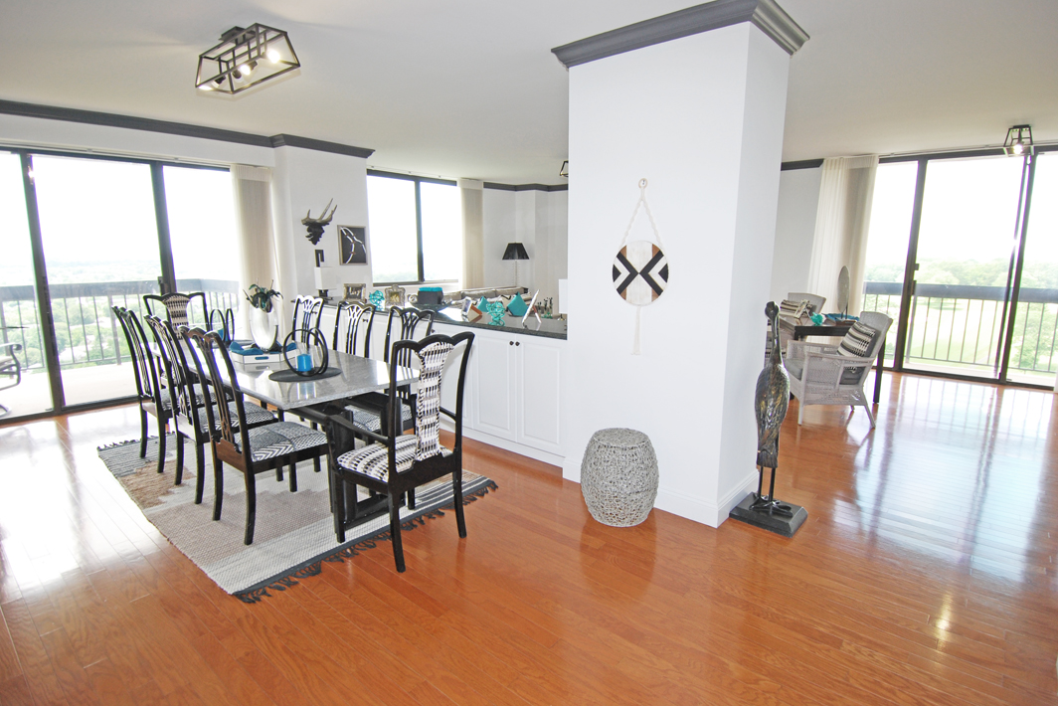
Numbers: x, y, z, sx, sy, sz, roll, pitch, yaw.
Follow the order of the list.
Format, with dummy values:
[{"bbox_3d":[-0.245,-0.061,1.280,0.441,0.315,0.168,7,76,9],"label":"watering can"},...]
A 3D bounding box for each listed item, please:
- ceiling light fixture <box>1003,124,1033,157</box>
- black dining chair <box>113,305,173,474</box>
[{"bbox_3d":[4.270,-1.868,4.622,0.190,0.200,0.680,9,14,42],"label":"ceiling light fixture"},{"bbox_3d":[-2.315,0.193,3.499,0.490,1.020,0.540,9,14,42],"label":"black dining chair"}]

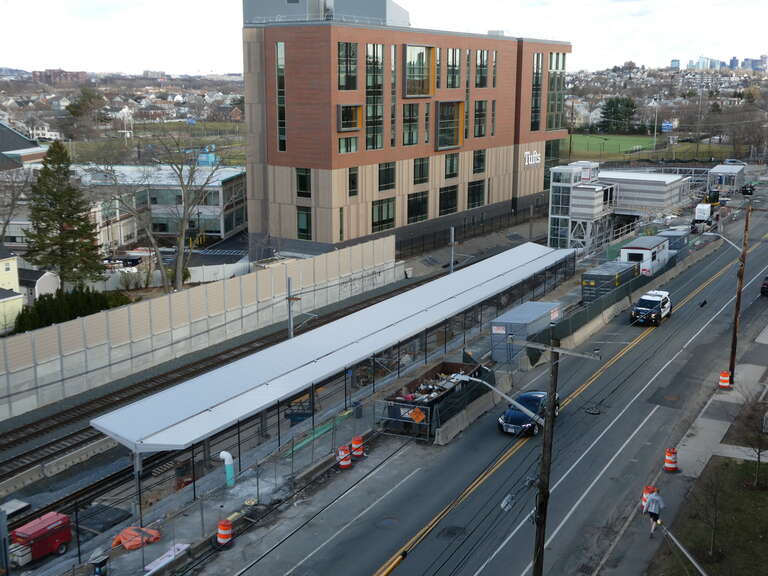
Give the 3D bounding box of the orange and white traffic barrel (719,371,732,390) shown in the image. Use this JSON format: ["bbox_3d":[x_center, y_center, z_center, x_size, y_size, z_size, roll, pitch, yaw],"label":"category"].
[{"bbox_3d":[19.685,5.301,50.996,0.580,1.000,0.580,8,15,29],"label":"orange and white traffic barrel"}]

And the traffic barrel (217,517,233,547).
[{"bbox_3d":[-6.186,9.467,34.429,0.600,0.980,0.600,0,13,0],"label":"traffic barrel"}]

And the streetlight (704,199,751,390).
[{"bbox_3d":[19.685,0.339,51.875,2.500,10.750,0.400,9,16,32],"label":"streetlight"}]

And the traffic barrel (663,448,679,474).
[{"bbox_3d":[13.018,7.810,40.166,0.580,1.000,0.580,8,15,29],"label":"traffic barrel"}]

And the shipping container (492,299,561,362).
[{"bbox_3d":[9.302,2.843,57.517,2.440,2.590,6.060,8,15,29],"label":"shipping container"}]

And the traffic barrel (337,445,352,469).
[{"bbox_3d":[-1.803,7.788,40.729,0.580,1.000,0.580,8,15,29],"label":"traffic barrel"}]

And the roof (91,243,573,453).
[{"bbox_3d":[3.310,1.810,71.565,6.618,0.850,62.568,8,15,30],"label":"roof"}]

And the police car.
[{"bbox_3d":[20.289,1.493,67.179,2.020,1.820,5.050,9,16,32],"label":"police car"}]

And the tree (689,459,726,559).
[{"bbox_3d":[11.805,8.071,32.393,1.400,3.818,1.400,8,15,29],"label":"tree"}]

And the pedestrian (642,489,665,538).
[{"bbox_3d":[10.438,8.754,34.375,0.600,1.780,0.850,8,15,29],"label":"pedestrian"}]

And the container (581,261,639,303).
[{"bbox_3d":[18.141,-0.287,71.149,2.500,2.650,6.060,8,15,29],"label":"container"}]

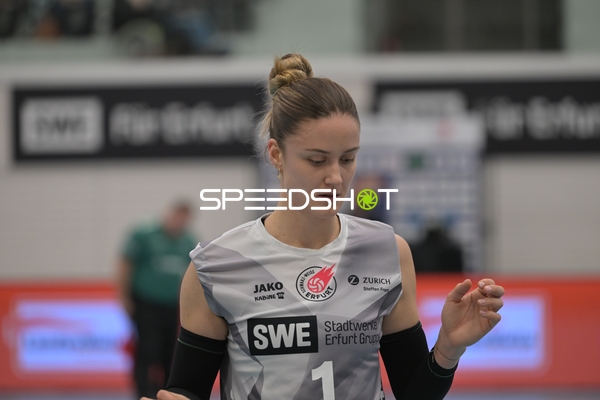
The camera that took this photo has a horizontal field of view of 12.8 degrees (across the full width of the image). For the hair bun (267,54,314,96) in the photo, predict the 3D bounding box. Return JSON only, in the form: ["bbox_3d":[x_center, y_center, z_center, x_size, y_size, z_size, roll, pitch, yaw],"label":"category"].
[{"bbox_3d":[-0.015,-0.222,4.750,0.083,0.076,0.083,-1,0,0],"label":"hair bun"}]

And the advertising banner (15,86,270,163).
[{"bbox_3d":[-1.546,-0.732,25.600,2.460,0.740,0.050,-1,0,7],"label":"advertising banner"}]

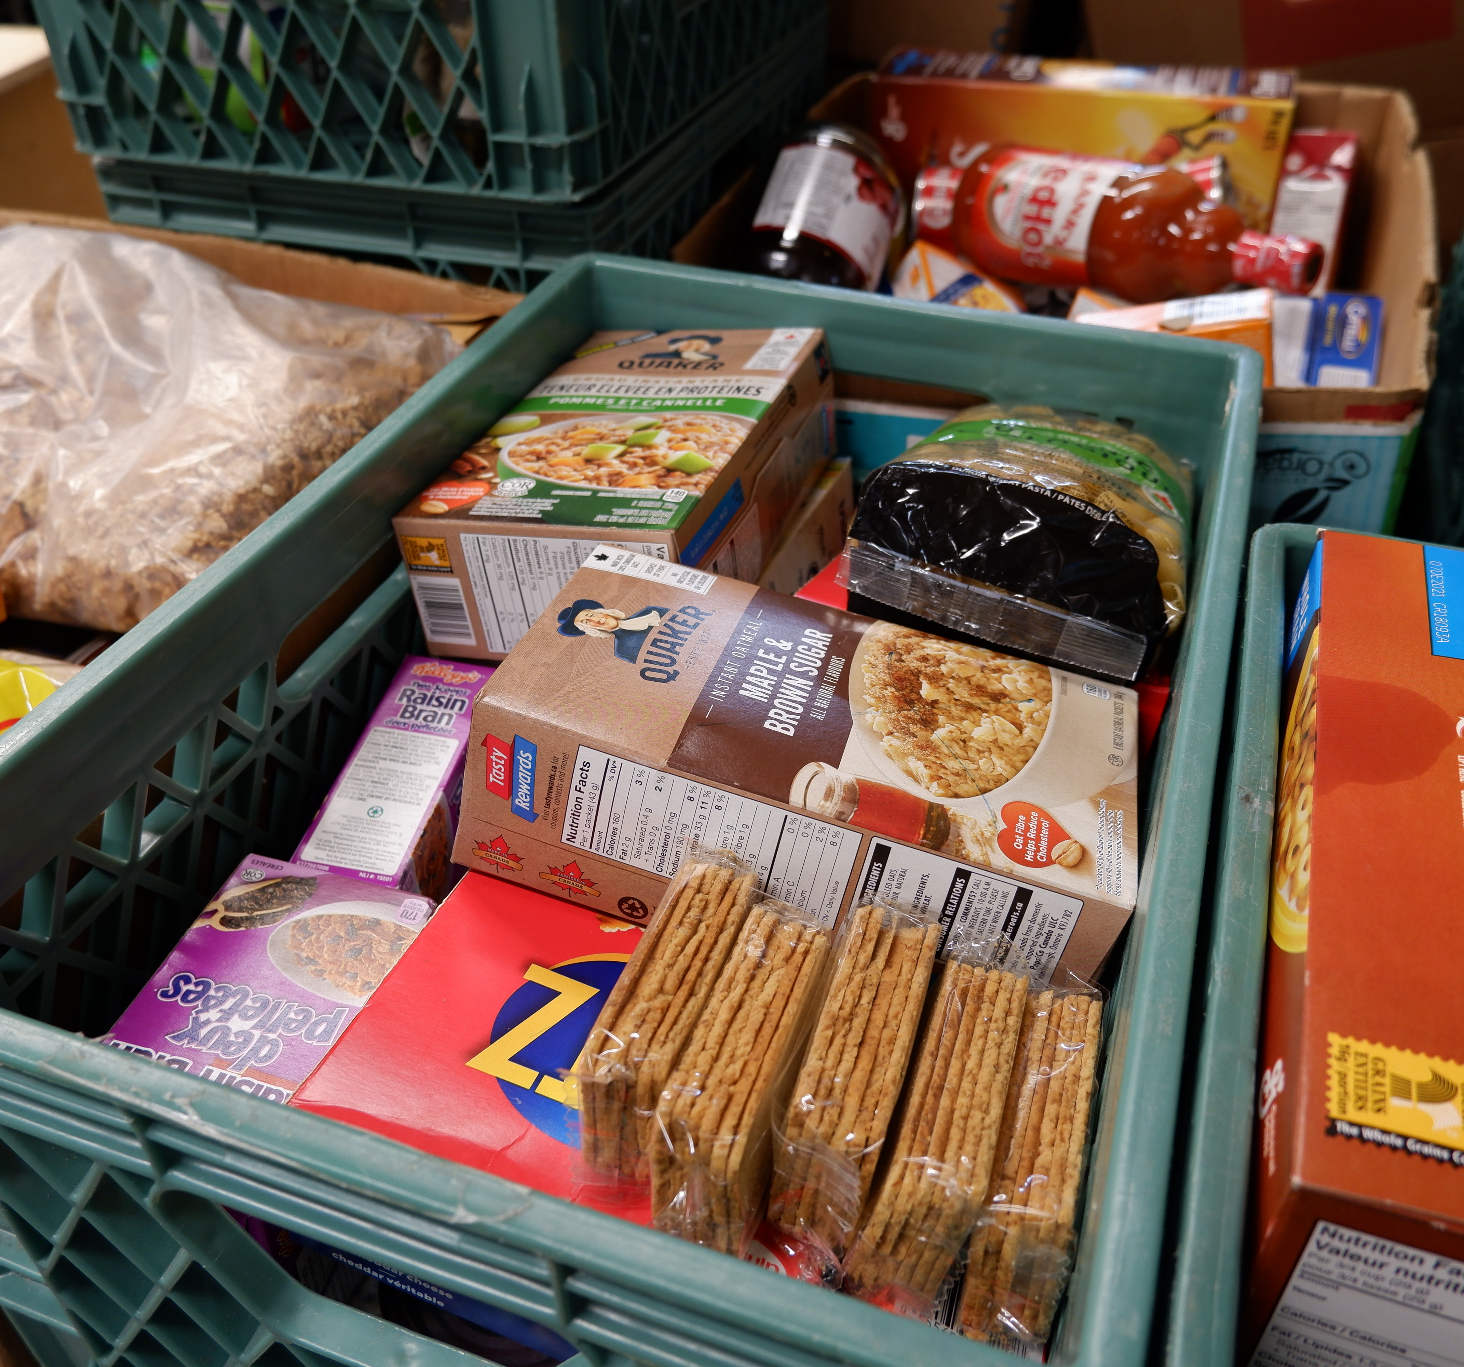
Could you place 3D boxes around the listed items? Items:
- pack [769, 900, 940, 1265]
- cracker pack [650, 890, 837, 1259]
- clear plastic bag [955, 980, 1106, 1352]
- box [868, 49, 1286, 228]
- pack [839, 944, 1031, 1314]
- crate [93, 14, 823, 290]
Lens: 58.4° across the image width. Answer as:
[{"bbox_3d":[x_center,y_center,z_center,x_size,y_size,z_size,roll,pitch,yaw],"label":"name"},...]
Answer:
[{"bbox_3d":[0.033,0.103,0.344,0.023,0.046,0.079,16,41,9],"label":"pack"},{"bbox_3d":[0.003,0.106,0.358,0.023,0.046,0.079,17,41,13],"label":"cracker pack"},{"bbox_3d":[0.079,0.124,0.341,0.023,0.046,0.079,10,38,15],"label":"clear plastic bag"},{"bbox_3d":[0.232,-0.329,0.933,0.267,0.190,0.070,9,38,12],"label":"box"},{"bbox_3d":[0.056,0.119,0.349,0.023,0.046,0.079,17,43,11],"label":"pack"},{"bbox_3d":[-0.158,-0.327,1.023,0.332,0.276,0.476,11,40,15],"label":"crate"}]

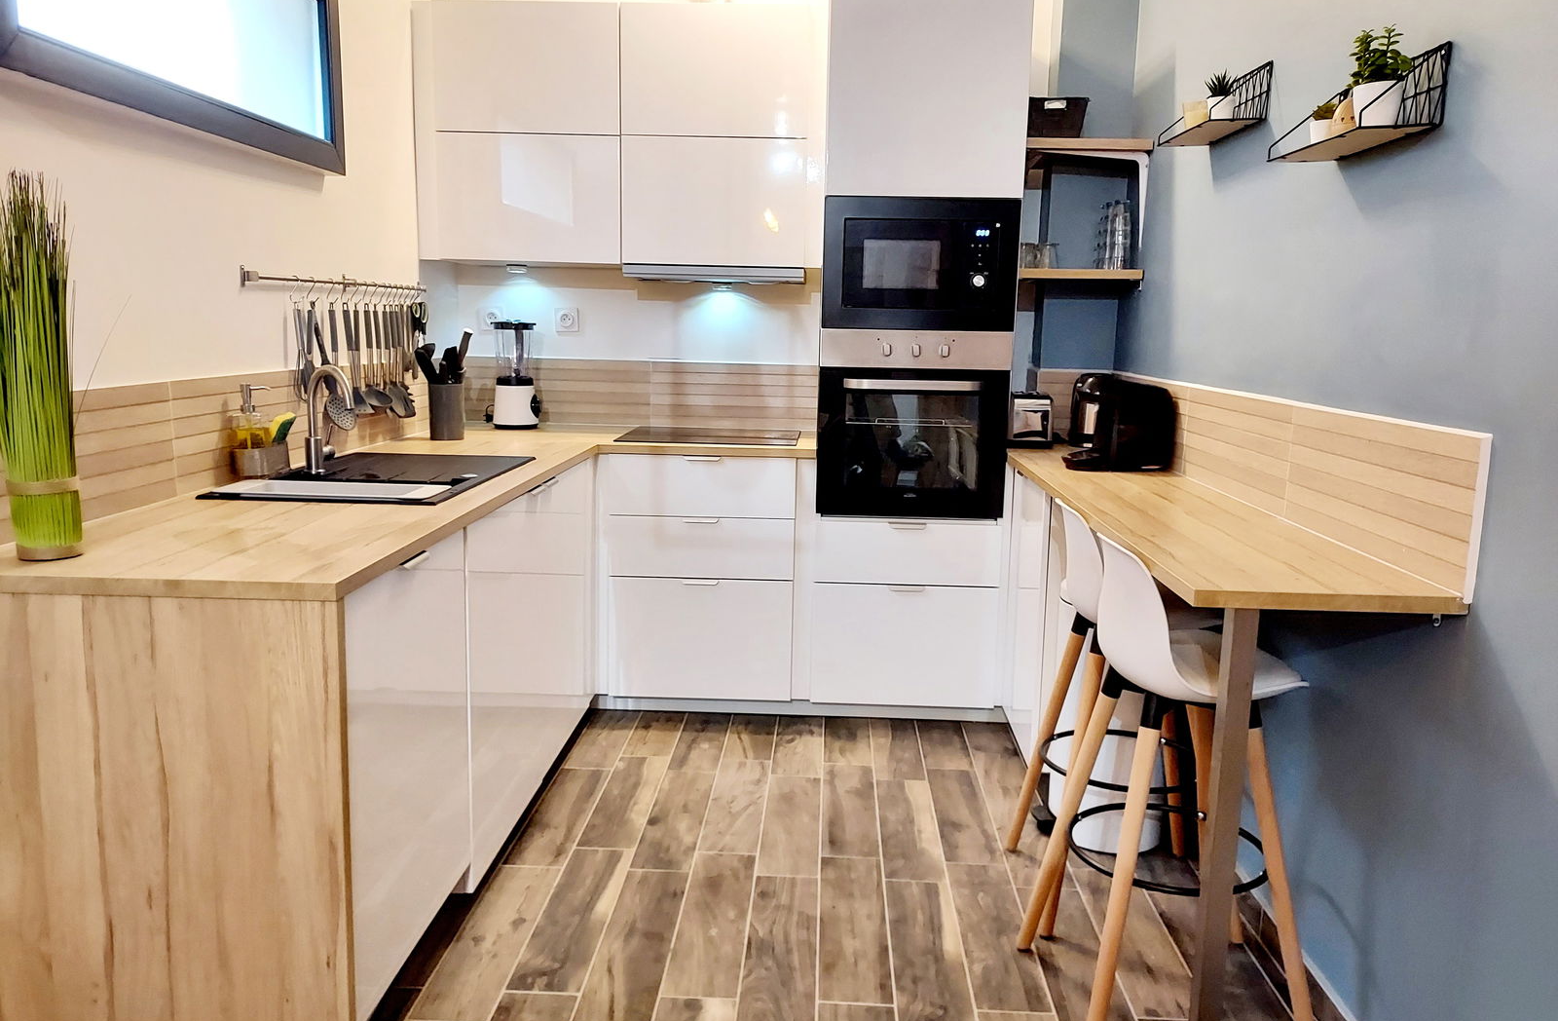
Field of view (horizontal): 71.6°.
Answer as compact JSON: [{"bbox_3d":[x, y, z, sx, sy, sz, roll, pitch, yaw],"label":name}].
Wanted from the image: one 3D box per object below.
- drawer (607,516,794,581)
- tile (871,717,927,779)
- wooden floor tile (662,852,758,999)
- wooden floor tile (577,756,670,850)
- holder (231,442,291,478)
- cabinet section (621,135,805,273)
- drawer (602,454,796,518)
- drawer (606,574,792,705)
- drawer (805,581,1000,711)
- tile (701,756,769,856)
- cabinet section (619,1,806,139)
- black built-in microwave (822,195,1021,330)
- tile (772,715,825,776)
[{"bbox_3d":[-0.239,0.082,3.748,0.597,0.200,0.550,2,9,2],"label":"drawer"},{"bbox_3d":[0.369,0.750,3.410,0.153,0.010,0.540,2,9,2],"label":"tile"},{"bbox_3d":[-0.142,0.909,2.400,0.151,0.010,0.587,2,10,3],"label":"wooden floor tile"},{"bbox_3d":[-0.415,0.798,2.969,0.150,0.010,0.588,2,9,3],"label":"wooden floor tile"},{"bbox_3d":[-1.203,-0.117,2.509,0.083,0.066,0.129,1,10,1],"label":"holder"},{"bbox_3d":[-0.205,-1.024,3.670,0.600,0.400,0.380,2,9,2],"label":"cabinet section"},{"bbox_3d":[-0.236,-0.109,3.633,0.597,0.200,0.440,1,9,2],"label":"drawer"},{"bbox_3d":[-0.246,0.378,3.794,0.597,0.400,0.550,2,9,2],"label":"drawer"},{"bbox_3d":[0.414,0.398,3.756,0.594,0.400,0.497,1,10,1],"label":"drawer"},{"bbox_3d":[-0.113,0.812,2.982,0.151,0.010,0.587,2,10,3],"label":"tile"},{"bbox_3d":[-0.193,-1.419,3.608,0.605,0.400,0.380,2,9,2],"label":"cabinet section"},{"bbox_3d":[0.439,-0.784,3.493,0.594,0.393,0.398,1,10,1],"label":"black built-in microwave"},{"bbox_3d":[0.064,0.739,3.412,0.149,0.018,0.537,2,9,3],"label":"tile"}]

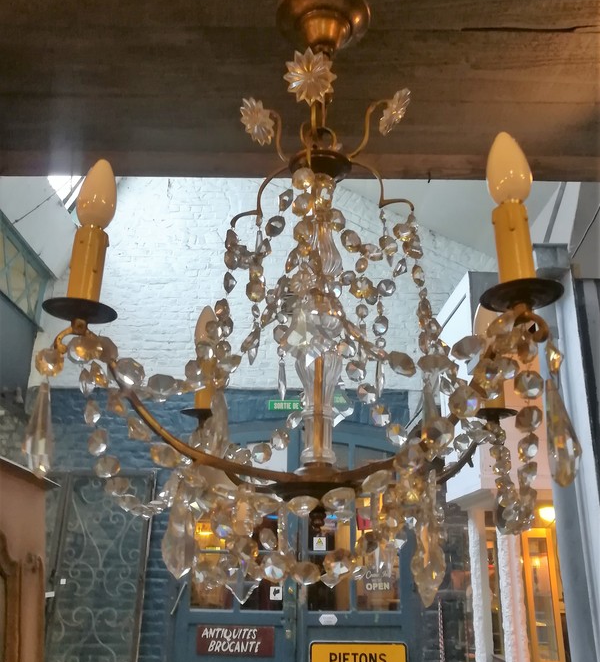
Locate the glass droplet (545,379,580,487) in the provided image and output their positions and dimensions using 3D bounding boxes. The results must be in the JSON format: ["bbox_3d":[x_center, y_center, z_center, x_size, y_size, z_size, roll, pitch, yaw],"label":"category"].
[{"bbox_3d":[0.178,0.070,0.408,0.024,0.074,0.019,-7,-21,22],"label":"glass droplet"}]

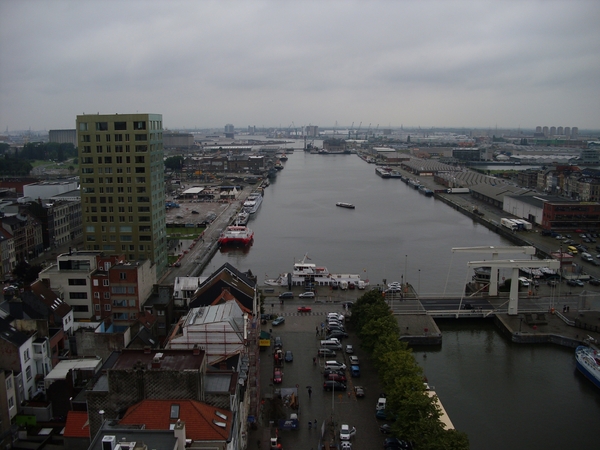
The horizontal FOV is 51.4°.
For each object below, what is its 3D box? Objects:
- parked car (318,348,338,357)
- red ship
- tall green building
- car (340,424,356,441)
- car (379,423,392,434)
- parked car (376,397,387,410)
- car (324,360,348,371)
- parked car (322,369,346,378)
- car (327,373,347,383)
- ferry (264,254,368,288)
[{"bbox_3d":[6.200,29.091,142.964,4.100,1.520,1.750,0,9,3],"label":"parked car"},{"bbox_3d":[-29.600,3.732,297.297,13.600,8.400,30.000,0,9,0],"label":"red ship"},{"bbox_3d":[-60.900,-9.964,217.444,23.800,55.200,18.200,0,9,0],"label":"tall green building"},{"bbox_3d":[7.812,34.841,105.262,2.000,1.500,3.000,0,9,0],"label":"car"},{"bbox_3d":[15.958,34.712,106.242,4.100,1.450,1.720,4,10,22],"label":"car"},{"bbox_3d":[15.050,33.303,116.295,1.720,1.600,4.100,1,9,8],"label":"parked car"},{"bbox_3d":[7.743,30.202,134.411,4.560,1.620,1.800,0,9,0],"label":"car"},{"bbox_3d":[7.271,30.788,131.130,4.390,1.480,1.750,0,9,0],"label":"parked car"},{"bbox_3d":[7.670,31.182,128.686,3.810,1.460,1.700,0,9,0],"label":"car"},{"bbox_3d":[5.600,15.602,208.255,34.500,11.600,7.200,0,9,0],"label":"ferry"}]

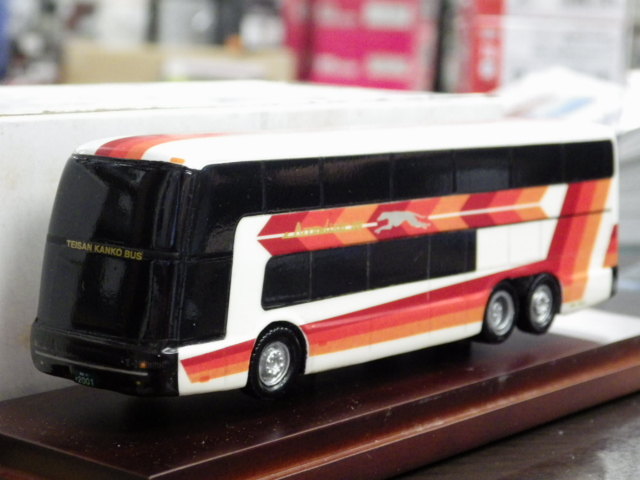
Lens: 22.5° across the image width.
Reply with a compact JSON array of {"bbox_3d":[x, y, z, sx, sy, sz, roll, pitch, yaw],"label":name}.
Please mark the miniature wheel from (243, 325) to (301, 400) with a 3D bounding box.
[{"bbox_3d":[-0.011,0.026,0.346,0.005,0.016,0.016,7,9,40],"label":"miniature wheel"}]

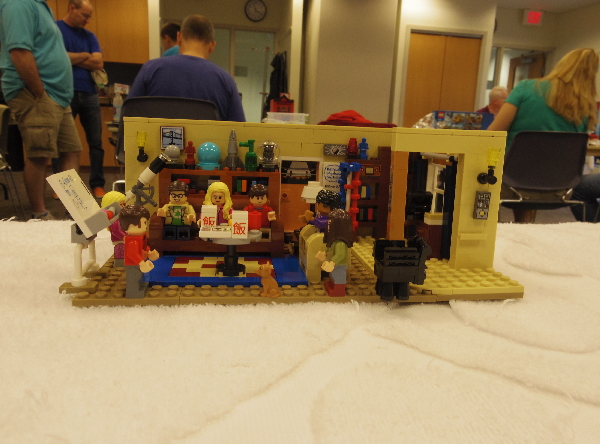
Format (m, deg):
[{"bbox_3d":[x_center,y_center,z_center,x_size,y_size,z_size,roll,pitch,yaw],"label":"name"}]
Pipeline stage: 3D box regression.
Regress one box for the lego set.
[{"bbox_3d":[-0.005,-0.015,0.281,0.233,0.086,0.130,1,11,-8],"label":"lego set"}]

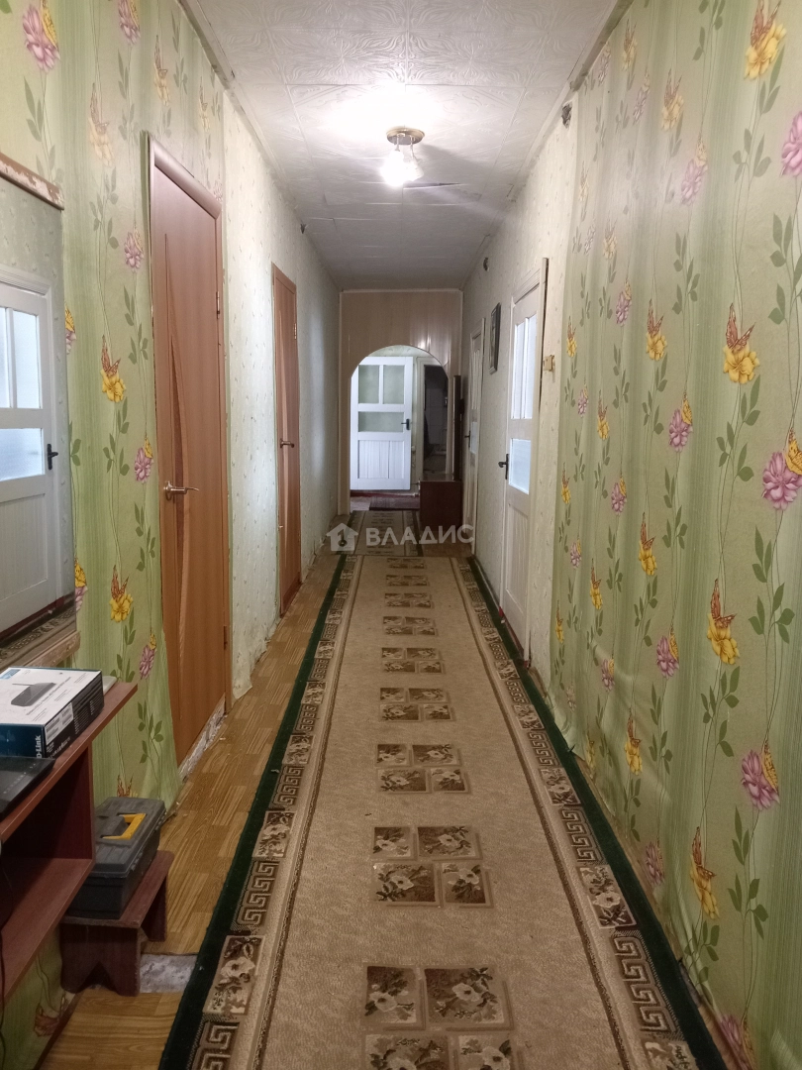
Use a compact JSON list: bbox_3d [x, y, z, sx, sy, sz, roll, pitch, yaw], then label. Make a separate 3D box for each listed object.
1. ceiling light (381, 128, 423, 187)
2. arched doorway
[{"bbox_3d":[0.013,-1.836,3.774,0.210,0.230,0.210,1,10,0],"label":"ceiling light"},{"bbox_3d":[-0.021,-1.238,9.318,1.180,2.010,0.160,1,10,0],"label":"arched doorway"}]

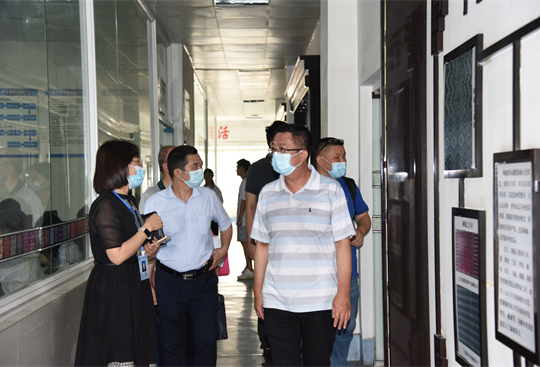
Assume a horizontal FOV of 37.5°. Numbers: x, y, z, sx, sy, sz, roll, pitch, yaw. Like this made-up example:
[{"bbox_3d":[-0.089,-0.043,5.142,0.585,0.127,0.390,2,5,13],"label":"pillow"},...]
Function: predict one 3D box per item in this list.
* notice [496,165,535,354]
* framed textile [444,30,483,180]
[{"bbox_3d":[0.783,0.217,2.513,0.022,0.567,0.365,-1,0,-1],"label":"notice"},{"bbox_3d":[0.760,-0.279,3.126,0.026,0.517,0.497,-1,0,-1],"label":"framed textile"}]

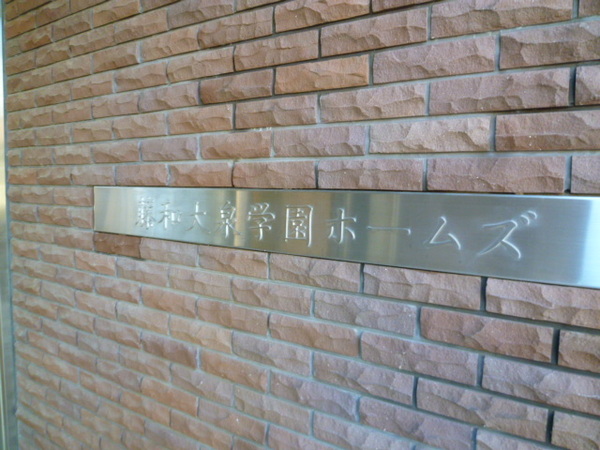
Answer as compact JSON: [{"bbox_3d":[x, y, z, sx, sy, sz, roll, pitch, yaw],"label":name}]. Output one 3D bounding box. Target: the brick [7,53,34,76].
[{"bbox_3d":[-1.012,-0.592,1.615,0.225,0.060,0.060,4,5,32],"label":"brick"}]

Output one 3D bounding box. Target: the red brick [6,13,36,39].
[{"bbox_3d":[-0.998,-0.724,1.599,0.225,0.060,0.060,4,5,32],"label":"red brick"}]

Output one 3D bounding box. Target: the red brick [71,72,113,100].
[{"bbox_3d":[-0.642,-0.435,1.388,0.225,0.060,0.060,4,5,32],"label":"red brick"}]

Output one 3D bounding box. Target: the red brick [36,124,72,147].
[{"bbox_3d":[-0.830,-0.308,1.515,0.225,0.060,0.060,4,5,32],"label":"red brick"}]

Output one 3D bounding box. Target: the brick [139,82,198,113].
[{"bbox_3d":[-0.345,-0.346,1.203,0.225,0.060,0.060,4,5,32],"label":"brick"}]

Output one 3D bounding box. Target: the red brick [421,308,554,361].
[{"bbox_3d":[0.340,0.189,0.795,0.225,0.060,0.060,4,5,32],"label":"red brick"}]

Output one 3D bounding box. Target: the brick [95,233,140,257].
[{"bbox_3d":[-0.546,0.060,1.354,0.225,0.060,0.060,4,5,32],"label":"brick"}]

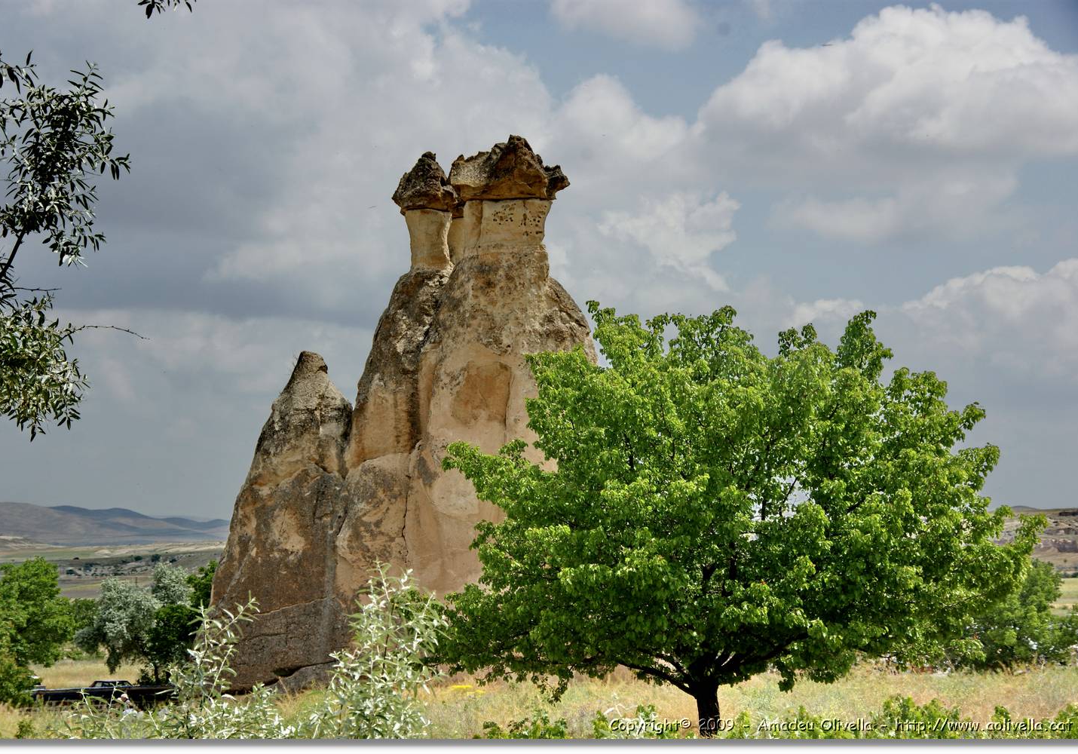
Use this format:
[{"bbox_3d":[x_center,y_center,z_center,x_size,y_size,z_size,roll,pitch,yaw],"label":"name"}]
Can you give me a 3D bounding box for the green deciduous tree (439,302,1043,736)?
[{"bbox_3d":[2.450,1.730,40.000,7.300,5.300,6.800,0,-3,0],"label":"green deciduous tree"}]

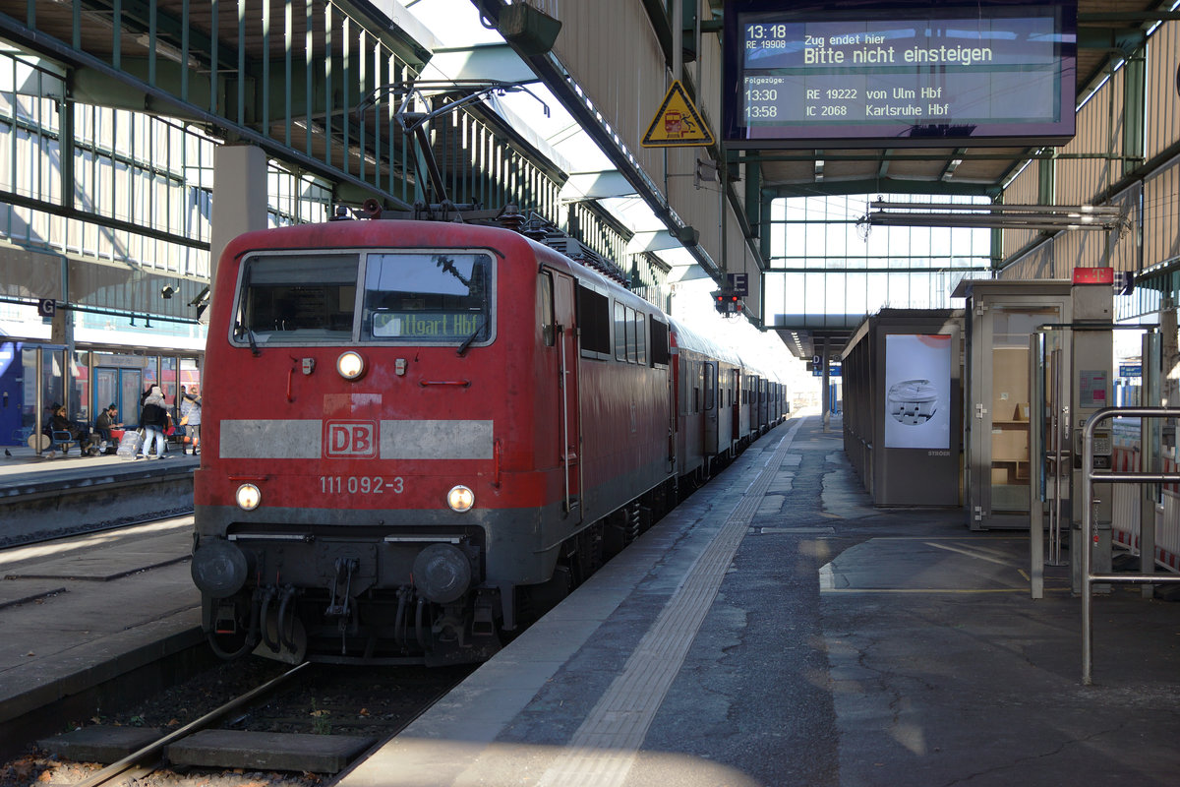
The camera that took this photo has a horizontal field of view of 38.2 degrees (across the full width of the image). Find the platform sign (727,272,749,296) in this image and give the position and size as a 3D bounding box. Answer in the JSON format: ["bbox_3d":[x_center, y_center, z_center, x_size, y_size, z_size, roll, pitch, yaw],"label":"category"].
[{"bbox_3d":[3.480,-2.555,40.000,0.500,0.520,0.100,0,0,7],"label":"platform sign"}]

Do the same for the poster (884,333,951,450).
[{"bbox_3d":[4.765,-0.027,24.750,0.950,1.660,0.100,0,0,7],"label":"poster"}]

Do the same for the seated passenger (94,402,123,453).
[{"bbox_3d":[-12.922,0.965,45.800,0.800,1.300,0.580,0,0,7],"label":"seated passenger"}]

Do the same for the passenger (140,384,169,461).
[{"bbox_3d":[-10.812,0.727,42.300,0.620,1.770,0.500,0,0,14],"label":"passenger"}]

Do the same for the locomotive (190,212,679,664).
[{"bbox_3d":[-0.917,0.336,21.277,3.020,4.150,16.600,0,0,7],"label":"locomotive"}]

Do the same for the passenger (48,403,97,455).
[{"bbox_3d":[-13.379,0.947,44.000,0.950,1.300,0.600,0,0,7],"label":"passenger"}]

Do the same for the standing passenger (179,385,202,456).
[{"bbox_3d":[-10.445,0.722,44.700,0.600,1.740,0.500,0,0,-9],"label":"standing passenger"}]

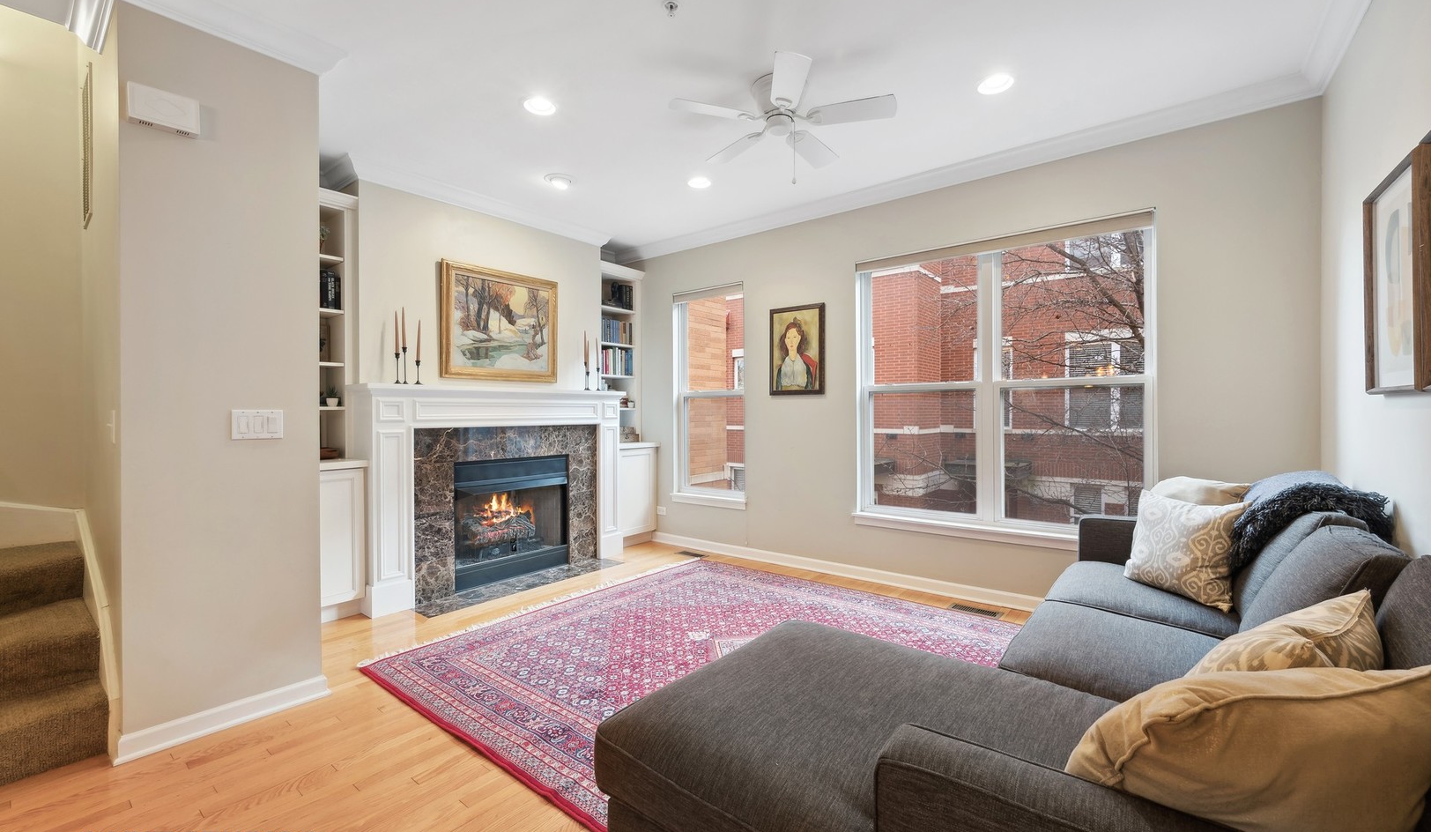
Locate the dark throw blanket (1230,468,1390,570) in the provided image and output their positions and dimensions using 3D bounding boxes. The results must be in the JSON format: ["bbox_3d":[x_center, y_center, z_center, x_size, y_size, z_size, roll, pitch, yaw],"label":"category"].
[{"bbox_3d":[2.137,0.382,2.044,0.380,0.340,0.580,0,0,39],"label":"dark throw blanket"}]

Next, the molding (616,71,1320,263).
[{"bbox_3d":[0.906,-1.582,4.133,4.960,0.112,0.094,0,0,38],"label":"molding"}]

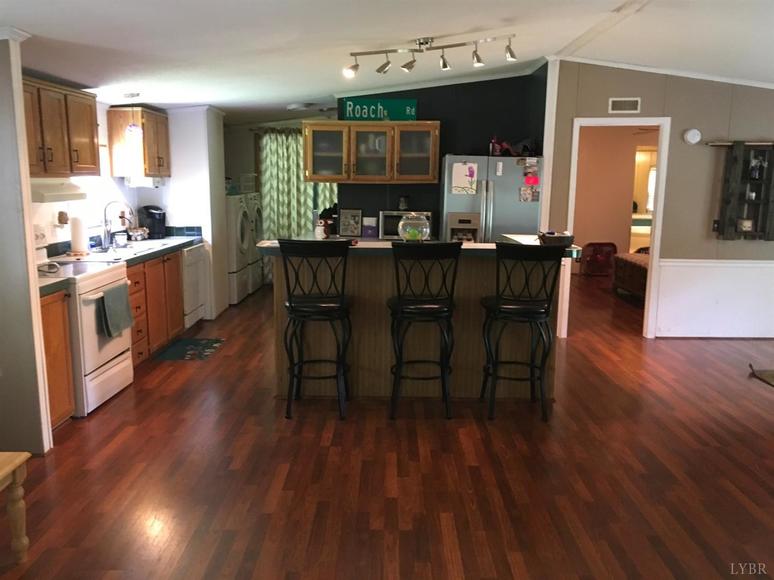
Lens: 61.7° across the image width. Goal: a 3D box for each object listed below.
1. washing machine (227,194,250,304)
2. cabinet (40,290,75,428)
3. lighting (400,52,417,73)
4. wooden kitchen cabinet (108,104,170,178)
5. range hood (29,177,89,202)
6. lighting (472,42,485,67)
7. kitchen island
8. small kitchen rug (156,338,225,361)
[{"bbox_3d":[-2.169,-0.527,8.104,0.730,1.300,0.680,1,10,1],"label":"washing machine"},{"bbox_3d":[-2.324,0.437,3.900,0.580,0.860,0.460,1,10,1],"label":"cabinet"},{"bbox_3d":[0.150,-1.591,4.529,0.110,0.140,0.085,-3,11,-19],"label":"lighting"},{"bbox_3d":[-2.409,-1.432,6.359,0.310,0.635,0.680,1,10,2],"label":"wooden kitchen cabinet"},{"bbox_3d":[-2.401,-0.680,4.364,0.480,0.157,0.750,1,10,2],"label":"range hood"},{"bbox_3d":[0.625,-1.606,4.423,0.085,0.155,0.090,-2,10,-13],"label":"lighting"},{"bbox_3d":[0.220,0.171,4.859,2.160,1.080,1.000,1,10,1],"label":"kitchen island"},{"bbox_3d":[-1.776,0.527,5.867,0.460,0.012,0.760,0,10,-3],"label":"small kitchen rug"}]

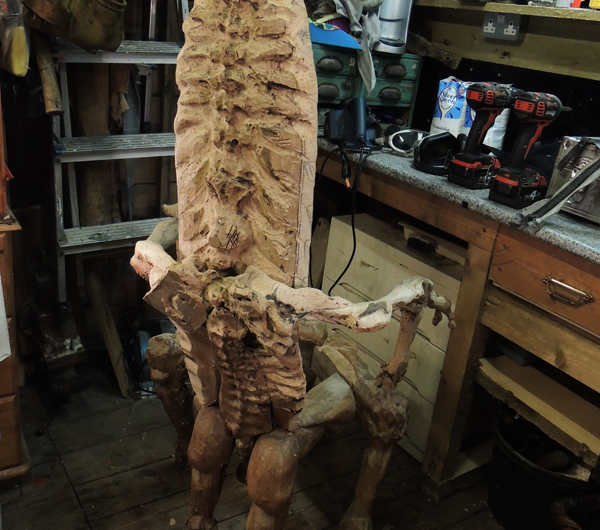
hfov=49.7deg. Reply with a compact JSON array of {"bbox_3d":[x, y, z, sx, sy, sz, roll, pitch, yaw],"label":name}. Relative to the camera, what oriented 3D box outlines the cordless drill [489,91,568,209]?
[{"bbox_3d":[0.524,-0.252,1.404,0.165,0.237,0.080,-8,26,-31],"label":"cordless drill"}]

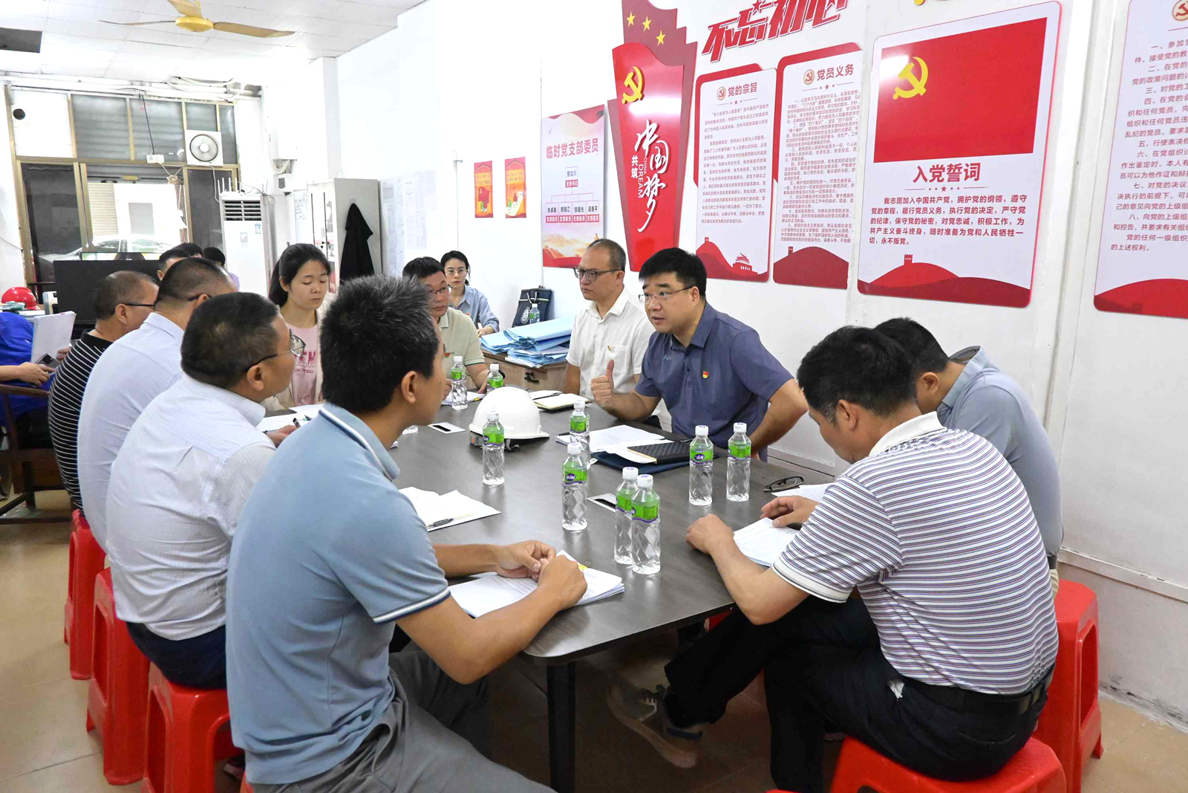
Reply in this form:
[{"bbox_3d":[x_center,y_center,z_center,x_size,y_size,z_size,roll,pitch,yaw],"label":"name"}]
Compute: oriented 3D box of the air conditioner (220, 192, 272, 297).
[{"bbox_3d":[-4.077,-1.496,10.083,0.500,1.720,0.360,-5,13,-27],"label":"air conditioner"}]

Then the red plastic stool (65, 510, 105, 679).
[{"bbox_3d":[-1.583,0.616,2.869,0.315,0.470,0.315,-8,14,-35],"label":"red plastic stool"}]

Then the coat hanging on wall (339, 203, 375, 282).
[{"bbox_3d":[-2.037,-1.224,7.380,0.333,0.850,0.140,-7,14,-33],"label":"coat hanging on wall"}]

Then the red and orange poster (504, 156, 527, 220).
[{"bbox_3d":[-0.499,-1.325,5.476,0.010,0.370,0.268,-7,14,-33],"label":"red and orange poster"}]

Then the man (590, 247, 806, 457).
[{"bbox_3d":[0.345,0.231,2.708,0.630,1.340,0.760,11,15,41],"label":"man"}]

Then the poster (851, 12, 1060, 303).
[{"bbox_3d":[1.213,-0.801,2.965,0.020,0.935,0.707,-7,14,-32],"label":"poster"}]

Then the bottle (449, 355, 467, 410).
[{"bbox_3d":[-0.492,-0.050,3.144,0.057,0.190,0.057,-7,14,-33],"label":"bottle"}]

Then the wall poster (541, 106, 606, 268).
[{"bbox_3d":[-0.136,-1.204,5.044,0.015,0.893,0.697,-7,14,-32],"label":"wall poster"}]

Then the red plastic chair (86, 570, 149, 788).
[{"bbox_3d":[-1.194,0.722,2.359,0.315,0.470,0.315,-9,15,-39],"label":"red plastic chair"}]

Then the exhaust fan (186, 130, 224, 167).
[{"bbox_3d":[-4.563,-2.902,10.057,0.392,0.393,0.120,-7,14,-33],"label":"exhaust fan"}]

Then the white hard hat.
[{"bbox_3d":[-0.266,0.061,2.690,0.258,0.158,0.212,2,11,-16],"label":"white hard hat"}]

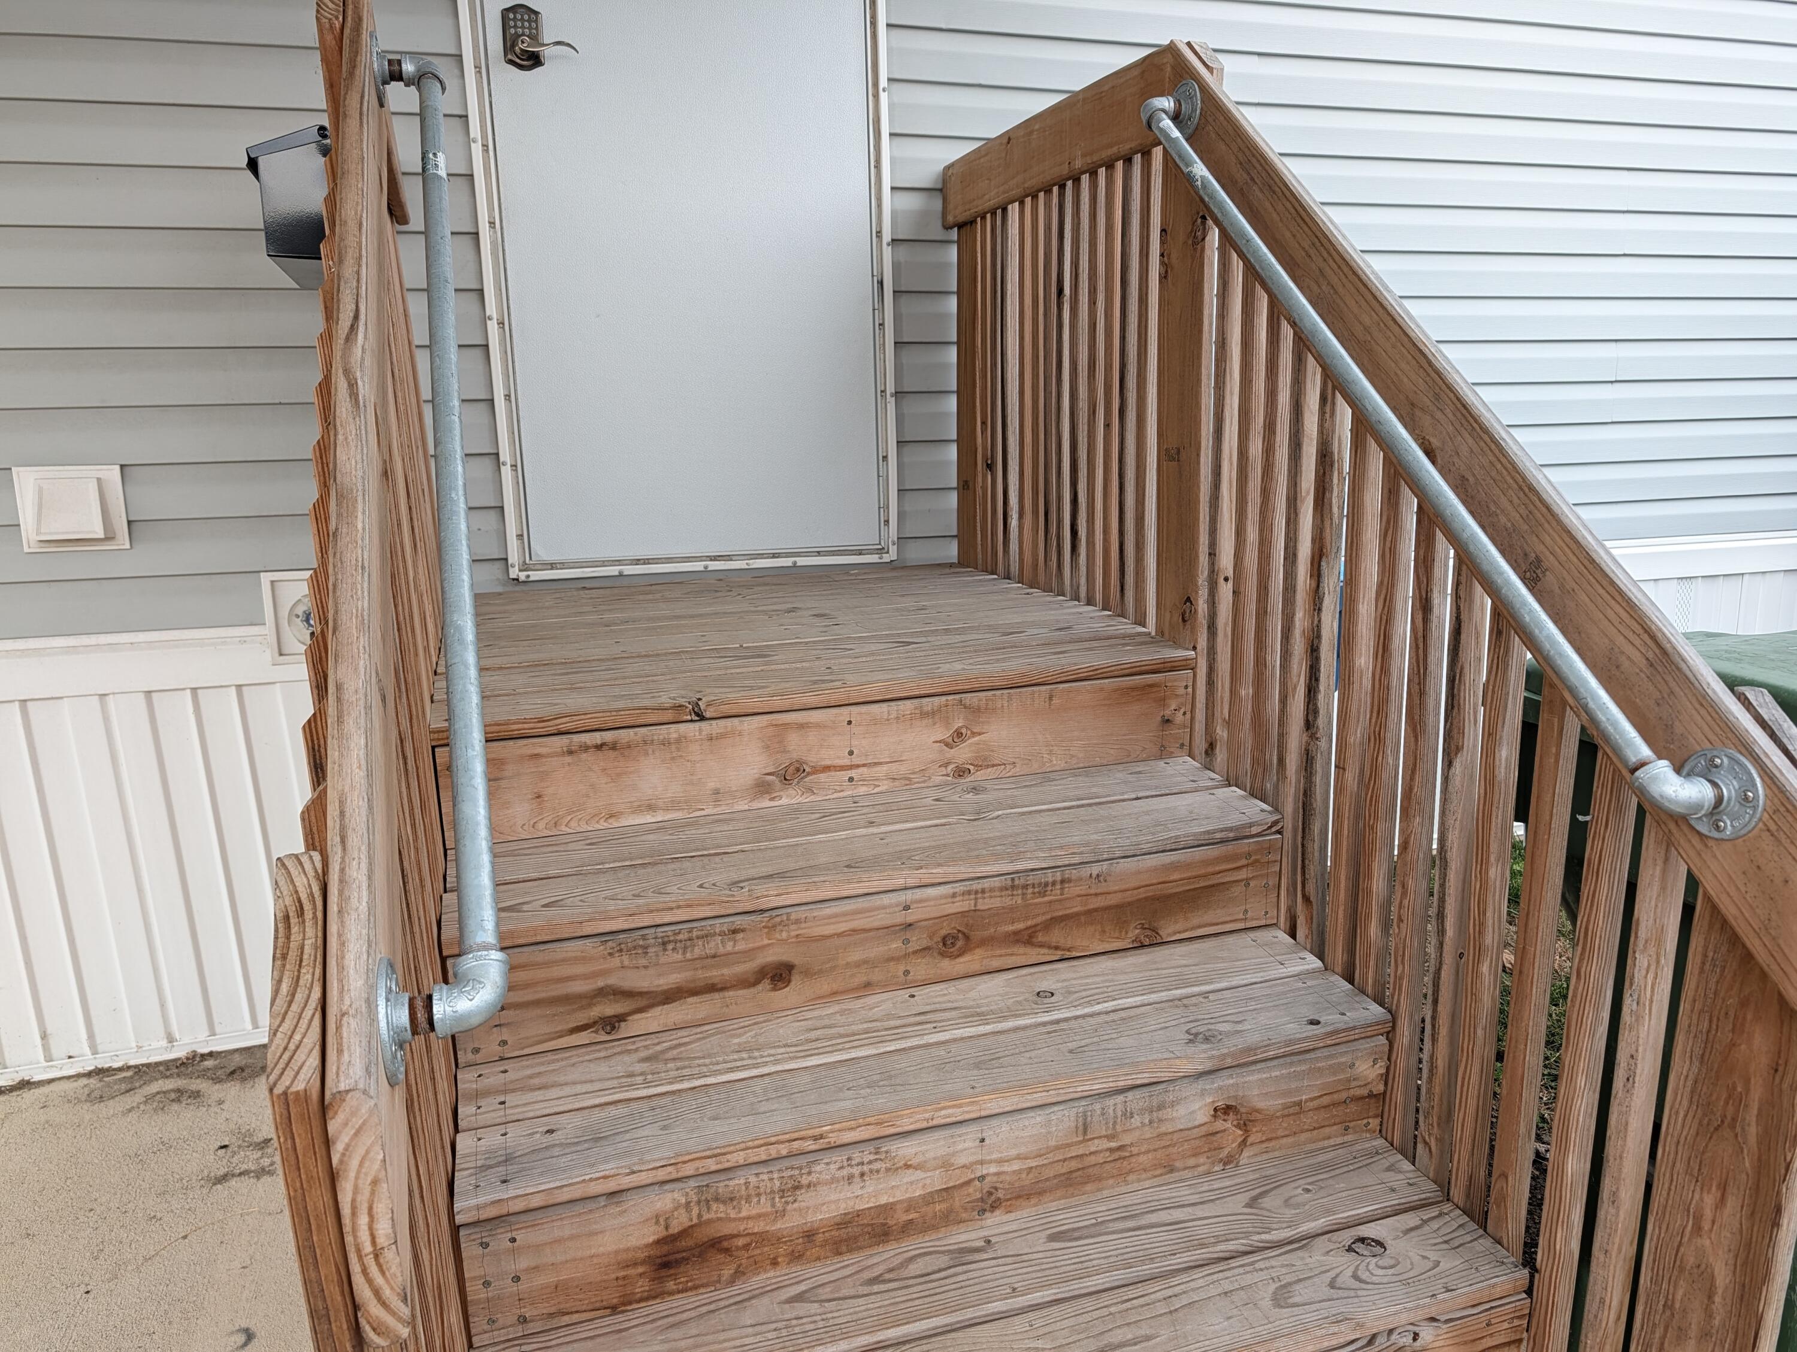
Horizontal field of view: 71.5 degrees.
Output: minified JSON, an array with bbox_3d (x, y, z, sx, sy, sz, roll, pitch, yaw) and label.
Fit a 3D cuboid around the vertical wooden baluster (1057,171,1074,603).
[{"bbox_3d":[0.360,-0.585,2.641,0.036,0.950,0.036,-6,14,-17],"label":"vertical wooden baluster"}]

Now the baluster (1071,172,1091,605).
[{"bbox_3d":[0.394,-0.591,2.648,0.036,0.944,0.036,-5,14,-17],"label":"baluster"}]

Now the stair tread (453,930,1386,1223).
[{"bbox_3d":[0.054,0.506,1.688,1.236,0.026,0.282,-6,17,-17],"label":"stair tread"}]

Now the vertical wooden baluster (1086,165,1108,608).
[{"bbox_3d":[0.406,-0.551,2.502,0.036,0.950,0.036,-6,14,-17],"label":"vertical wooden baluster"}]

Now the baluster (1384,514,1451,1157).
[{"bbox_3d":[0.740,0.229,1.771,0.036,1.025,0.036,-5,14,-17],"label":"baluster"}]

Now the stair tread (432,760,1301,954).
[{"bbox_3d":[-0.036,0.269,1.992,1.299,0.038,0.314,-5,14,-17],"label":"stair tread"}]

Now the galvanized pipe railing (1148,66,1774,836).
[{"bbox_3d":[0.598,-0.392,1.597,0.080,0.090,1.422,-6,52,-17],"label":"galvanized pipe railing"}]

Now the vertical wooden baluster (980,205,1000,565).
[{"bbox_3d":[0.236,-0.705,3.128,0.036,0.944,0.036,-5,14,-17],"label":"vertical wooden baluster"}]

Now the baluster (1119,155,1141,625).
[{"bbox_3d":[0.447,-0.522,2.376,0.036,0.950,0.036,-6,14,-17],"label":"baluster"}]

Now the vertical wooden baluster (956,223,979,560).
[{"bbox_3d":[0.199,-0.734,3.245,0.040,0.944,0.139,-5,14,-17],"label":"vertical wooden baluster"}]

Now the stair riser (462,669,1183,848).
[{"bbox_3d":[-0.089,0.130,2.131,1.304,0.172,0.034,-5,14,-17],"label":"stair riser"}]

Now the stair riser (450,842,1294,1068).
[{"bbox_3d":[0.008,0.386,1.831,1.250,0.170,0.028,-6,14,-17],"label":"stair riser"}]

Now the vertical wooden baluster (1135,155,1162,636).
[{"bbox_3d":[0.470,-0.505,2.307,0.036,0.950,0.036,-6,14,-17],"label":"vertical wooden baluster"}]

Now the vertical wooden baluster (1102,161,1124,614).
[{"bbox_3d":[0.427,-0.537,2.439,0.036,0.950,0.036,-6,14,-17],"label":"vertical wooden baluster"}]

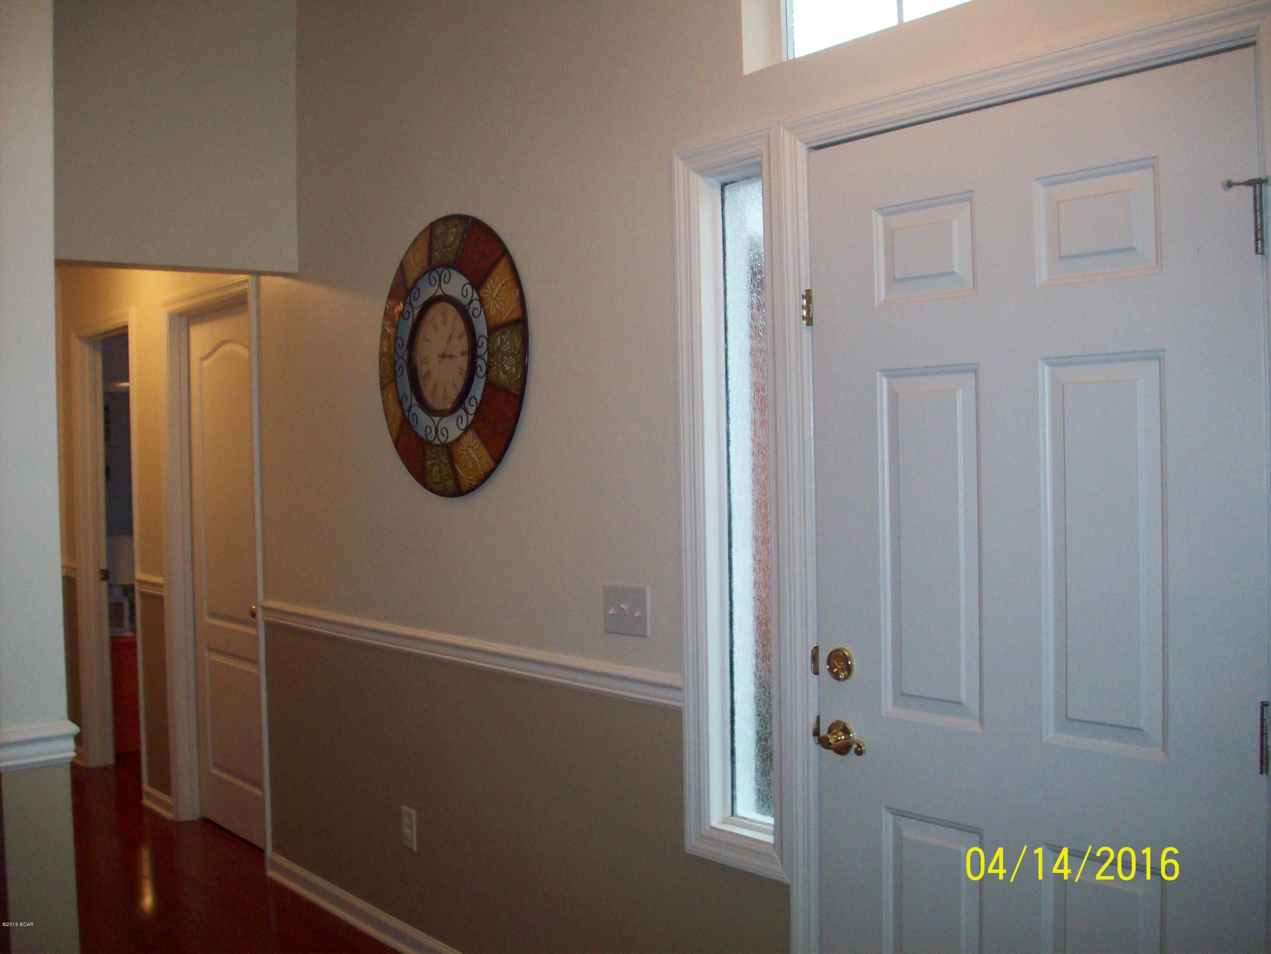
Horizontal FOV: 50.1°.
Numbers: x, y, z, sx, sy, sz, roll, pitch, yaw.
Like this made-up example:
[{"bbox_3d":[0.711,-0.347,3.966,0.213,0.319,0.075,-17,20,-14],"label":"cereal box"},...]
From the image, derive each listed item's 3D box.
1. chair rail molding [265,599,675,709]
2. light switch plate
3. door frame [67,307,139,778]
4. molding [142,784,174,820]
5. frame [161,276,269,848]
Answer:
[{"bbox_3d":[-0.601,0.470,3.874,0.025,0.072,2.200,-2,2,-39],"label":"chair rail molding"},{"bbox_3d":[-0.027,0.310,3.159,0.012,0.115,0.165,-2,2,-39],"label":"light switch plate"},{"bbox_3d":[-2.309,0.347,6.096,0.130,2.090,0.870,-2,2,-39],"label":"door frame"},{"bbox_3d":[-1.977,1.352,5.632,0.020,0.086,0.370,-2,2,-39],"label":"molding"},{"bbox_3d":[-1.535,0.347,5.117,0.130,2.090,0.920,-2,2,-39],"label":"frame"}]

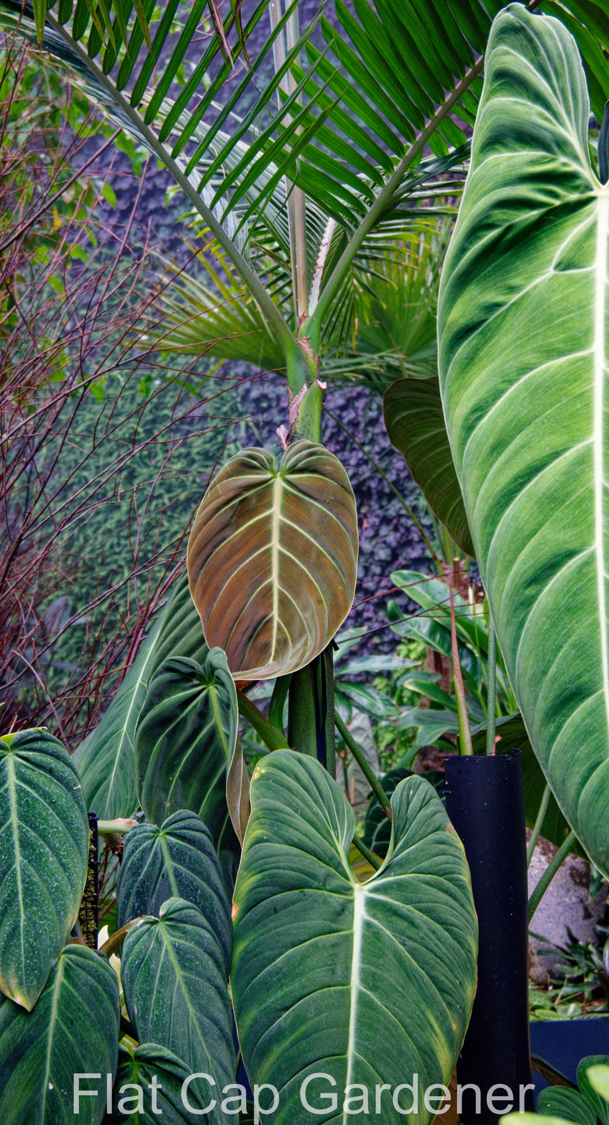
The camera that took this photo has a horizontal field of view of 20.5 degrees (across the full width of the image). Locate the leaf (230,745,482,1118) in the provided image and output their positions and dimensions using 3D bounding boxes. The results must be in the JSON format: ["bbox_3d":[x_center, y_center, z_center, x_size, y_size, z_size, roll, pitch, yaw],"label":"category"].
[{"bbox_3d":[0.042,0.350,1.420,0.208,0.370,0.060,2,-15,0],"label":"leaf"}]

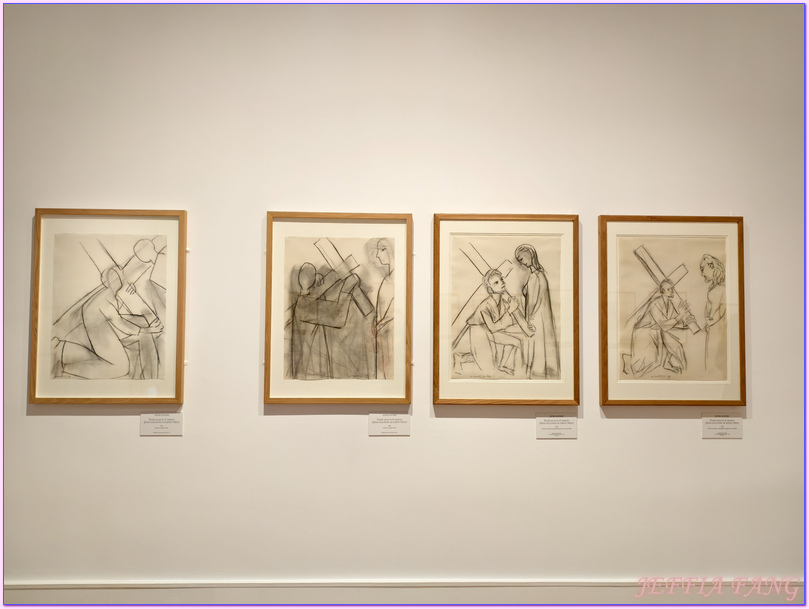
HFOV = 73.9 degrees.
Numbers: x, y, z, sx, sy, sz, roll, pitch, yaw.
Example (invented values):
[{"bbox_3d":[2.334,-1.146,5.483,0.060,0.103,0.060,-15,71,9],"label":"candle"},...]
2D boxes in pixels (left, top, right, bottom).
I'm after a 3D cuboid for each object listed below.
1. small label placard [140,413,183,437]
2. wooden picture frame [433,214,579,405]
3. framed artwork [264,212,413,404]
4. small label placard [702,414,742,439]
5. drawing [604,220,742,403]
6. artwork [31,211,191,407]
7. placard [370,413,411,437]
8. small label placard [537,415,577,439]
[{"bbox_3d":[-1.069,0.523,2.370,0.185,0.110,0.010,0,-2,-2],"label":"small label placard"},{"bbox_3d":[0.464,0.024,2.428,0.625,0.820,0.022,0,-2,-2],"label":"wooden picture frame"},{"bbox_3d":[-0.290,0.016,2.405,0.646,0.847,0.033,0,-2,-2],"label":"framed artwork"},{"bbox_3d":[1.456,0.558,2.462,0.185,0.110,0.010,0,-2,-2],"label":"small label placard"},{"bbox_3d":[1.222,0.029,2.460,0.660,0.858,0.033,0,-2,-2],"label":"drawing"},{"bbox_3d":[-1.293,0.009,2.368,0.646,0.847,0.033,0,-2,-2],"label":"artwork"},{"bbox_3d":[-0.065,0.532,2.407,0.185,0.110,0.010,0,-2,-2],"label":"placard"},{"bbox_3d":[0.690,0.551,2.434,0.185,0.110,0.010,0,-2,-2],"label":"small label placard"}]

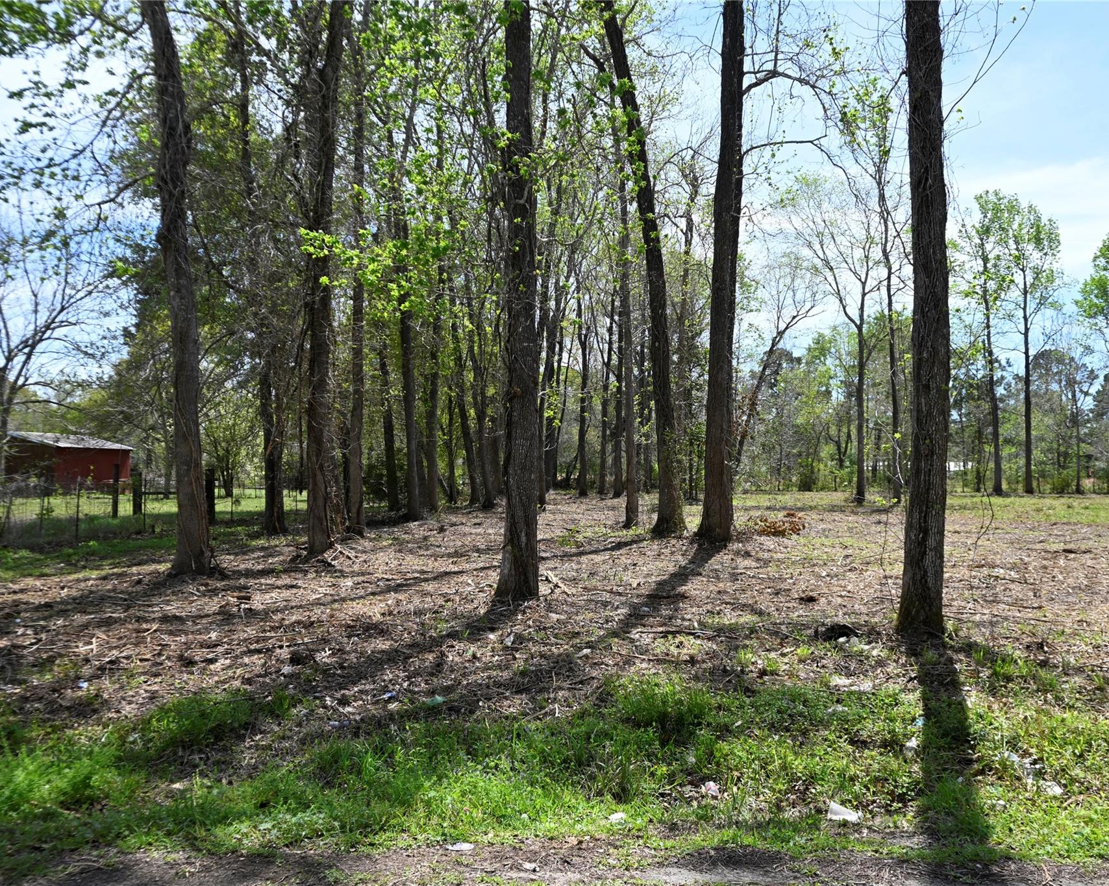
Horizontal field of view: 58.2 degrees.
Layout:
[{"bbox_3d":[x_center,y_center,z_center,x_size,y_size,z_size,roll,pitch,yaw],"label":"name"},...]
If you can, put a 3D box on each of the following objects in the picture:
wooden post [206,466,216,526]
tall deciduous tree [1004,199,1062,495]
[{"bbox_3d":[-7.683,1.185,22.300,0.200,1.350,0.200,0,-1,0],"label":"wooden post"},{"bbox_3d":[20.149,-4.049,42.000,2.600,12.500,2.600,0,-1,0],"label":"tall deciduous tree"}]

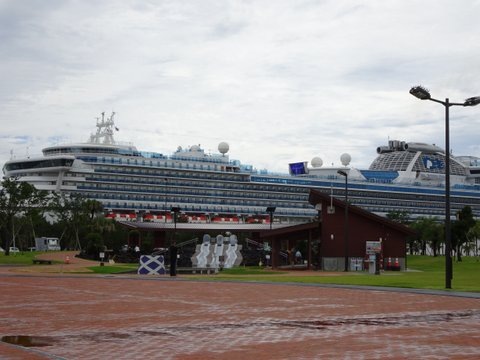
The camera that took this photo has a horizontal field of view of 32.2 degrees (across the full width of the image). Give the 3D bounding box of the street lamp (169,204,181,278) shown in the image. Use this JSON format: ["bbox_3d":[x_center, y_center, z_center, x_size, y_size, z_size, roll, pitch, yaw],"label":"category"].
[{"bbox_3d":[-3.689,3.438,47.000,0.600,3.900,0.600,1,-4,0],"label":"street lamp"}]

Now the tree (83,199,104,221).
[{"bbox_3d":[-15.371,5.060,87.000,2.400,6.100,2.400,1,-4,0],"label":"tree"}]

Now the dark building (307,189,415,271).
[{"bbox_3d":[8.120,3.453,56.300,6.800,5.300,7.000,1,-4,3],"label":"dark building"}]

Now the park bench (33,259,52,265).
[{"bbox_3d":[-14.718,6.090,62.000,1.500,0.430,0.450,1,-4,-6],"label":"park bench"}]

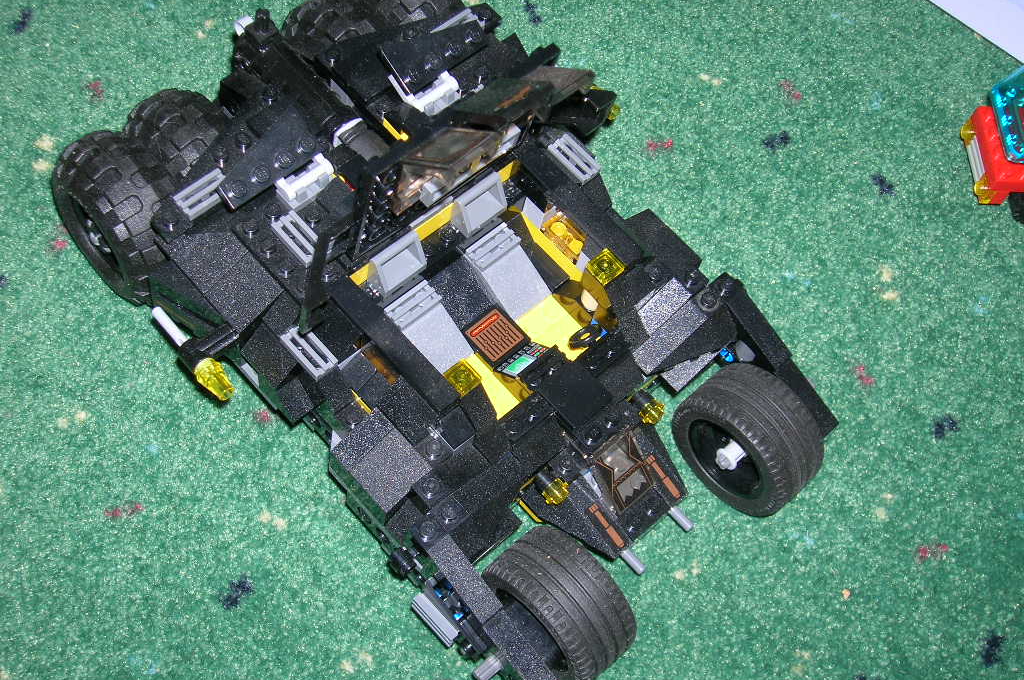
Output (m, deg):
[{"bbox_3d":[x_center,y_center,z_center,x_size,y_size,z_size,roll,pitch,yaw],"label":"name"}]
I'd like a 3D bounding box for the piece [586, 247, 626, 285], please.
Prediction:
[{"bbox_3d":[0.027,-0.021,0.401,0.008,0.003,0.008,-38,74,-21],"label":"piece"}]

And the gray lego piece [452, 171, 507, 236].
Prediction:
[{"bbox_3d":[-0.009,-0.041,0.406,0.016,0.011,0.009,-38,72,-22],"label":"gray lego piece"}]

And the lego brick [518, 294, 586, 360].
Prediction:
[{"bbox_3d":[0.014,-0.001,0.427,0.016,0.006,0.024,-38,75,-21],"label":"lego brick"}]

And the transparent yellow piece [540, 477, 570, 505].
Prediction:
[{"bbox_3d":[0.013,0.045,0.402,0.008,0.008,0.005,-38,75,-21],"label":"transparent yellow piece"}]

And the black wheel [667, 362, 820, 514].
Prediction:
[{"bbox_3d":[0.073,0.031,0.425,0.024,0.043,0.043,-38,74,-21],"label":"black wheel"}]

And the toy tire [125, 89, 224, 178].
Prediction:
[{"bbox_3d":[-0.100,-0.053,0.439,0.026,0.056,0.056,-38,72,-22],"label":"toy tire"}]

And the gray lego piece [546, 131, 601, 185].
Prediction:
[{"bbox_3d":[0.019,-0.056,0.424,0.008,0.003,0.016,-38,72,-22],"label":"gray lego piece"}]

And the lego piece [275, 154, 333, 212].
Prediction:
[{"bbox_3d":[-0.059,-0.045,0.395,0.016,0.007,0.008,-38,74,-21],"label":"lego piece"}]

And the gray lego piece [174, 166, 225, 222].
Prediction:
[{"bbox_3d":[-0.087,-0.041,0.387,0.016,0.003,0.008,-38,72,-22],"label":"gray lego piece"}]

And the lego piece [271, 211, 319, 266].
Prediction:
[{"bbox_3d":[-0.060,-0.029,0.389,0.008,0.003,0.016,-38,74,-21],"label":"lego piece"}]

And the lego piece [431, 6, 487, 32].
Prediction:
[{"bbox_3d":[-0.016,-0.096,0.425,0.016,0.003,0.008,-38,75,-21],"label":"lego piece"}]

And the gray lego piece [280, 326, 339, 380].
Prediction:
[{"bbox_3d":[-0.058,0.003,0.391,0.008,0.003,0.016,-38,74,-21],"label":"gray lego piece"}]

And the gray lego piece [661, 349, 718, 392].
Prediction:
[{"bbox_3d":[0.059,0.004,0.427,0.028,0.010,0.008,-38,75,-21],"label":"gray lego piece"}]

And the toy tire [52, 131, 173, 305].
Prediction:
[{"bbox_3d":[-0.118,-0.036,0.421,0.026,0.058,0.058,-38,75,-21],"label":"toy tire"}]

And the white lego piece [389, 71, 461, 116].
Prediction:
[{"bbox_3d":[-0.025,-0.074,0.408,0.016,0.011,0.013,-38,72,-22],"label":"white lego piece"}]

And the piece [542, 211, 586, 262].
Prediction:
[{"bbox_3d":[0.016,-0.031,0.424,0.008,0.004,0.016,-38,74,-21],"label":"piece"}]

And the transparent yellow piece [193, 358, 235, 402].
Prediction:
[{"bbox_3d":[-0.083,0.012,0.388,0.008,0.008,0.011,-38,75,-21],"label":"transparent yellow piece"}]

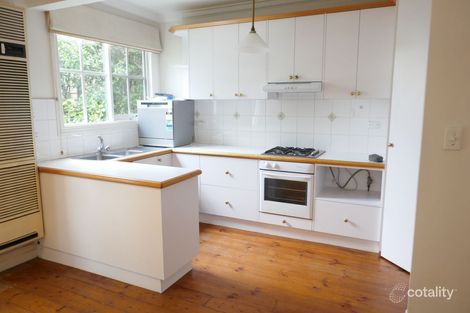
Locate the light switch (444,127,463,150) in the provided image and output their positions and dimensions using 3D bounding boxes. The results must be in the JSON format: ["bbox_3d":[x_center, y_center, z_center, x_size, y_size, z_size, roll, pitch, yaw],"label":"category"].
[{"bbox_3d":[1.159,-0.095,1.735,0.075,0.116,0.018,4,9,24],"label":"light switch"}]

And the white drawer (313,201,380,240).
[{"bbox_3d":[1.211,0.605,3.461,0.630,0.340,0.500,4,8,25],"label":"white drawer"}]

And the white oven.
[{"bbox_3d":[0.647,0.318,3.690,0.592,0.585,0.570,4,9,24],"label":"white oven"}]

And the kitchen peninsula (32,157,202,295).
[{"bbox_3d":[-1.082,0.541,2.860,1.523,0.900,0.545,4,9,24],"label":"kitchen peninsula"}]

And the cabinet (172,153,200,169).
[{"bbox_3d":[-0.473,0.328,4.239,0.405,0.790,0.580,4,9,24],"label":"cabinet"}]

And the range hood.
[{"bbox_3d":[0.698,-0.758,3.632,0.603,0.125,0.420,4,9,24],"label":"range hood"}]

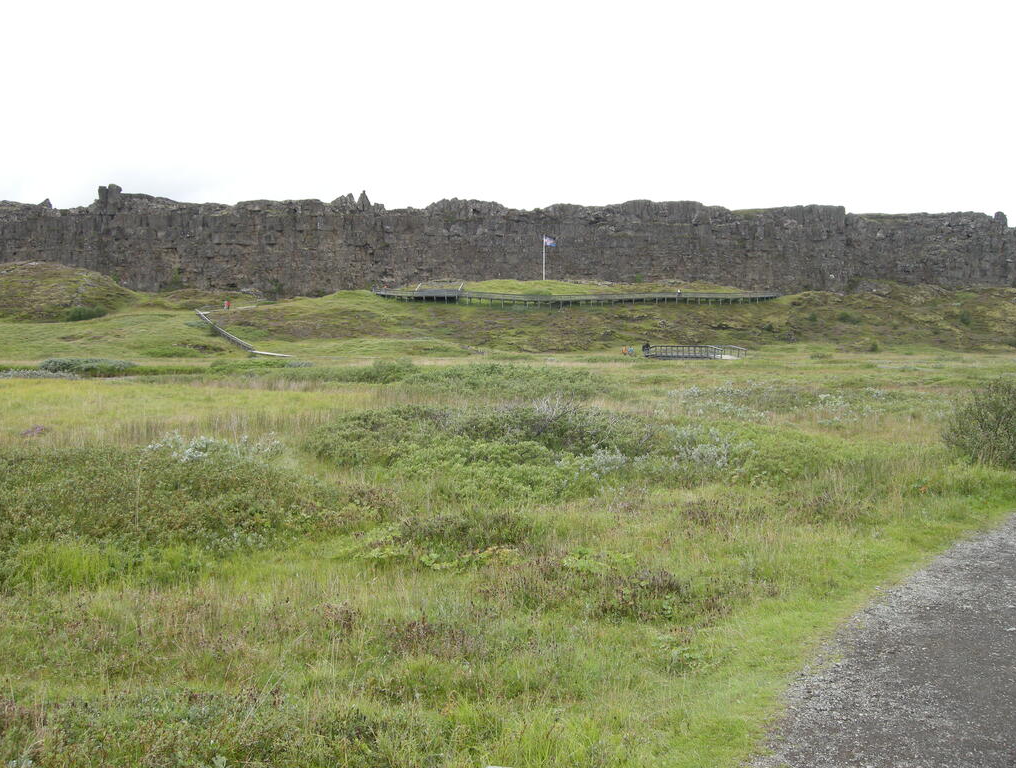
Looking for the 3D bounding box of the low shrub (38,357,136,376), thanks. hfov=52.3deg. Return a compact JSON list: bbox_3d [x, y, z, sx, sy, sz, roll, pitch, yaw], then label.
[{"bbox_3d":[-29.300,-1.220,72.000,6.300,1.400,3.500,0,2,0],"label":"low shrub"}]

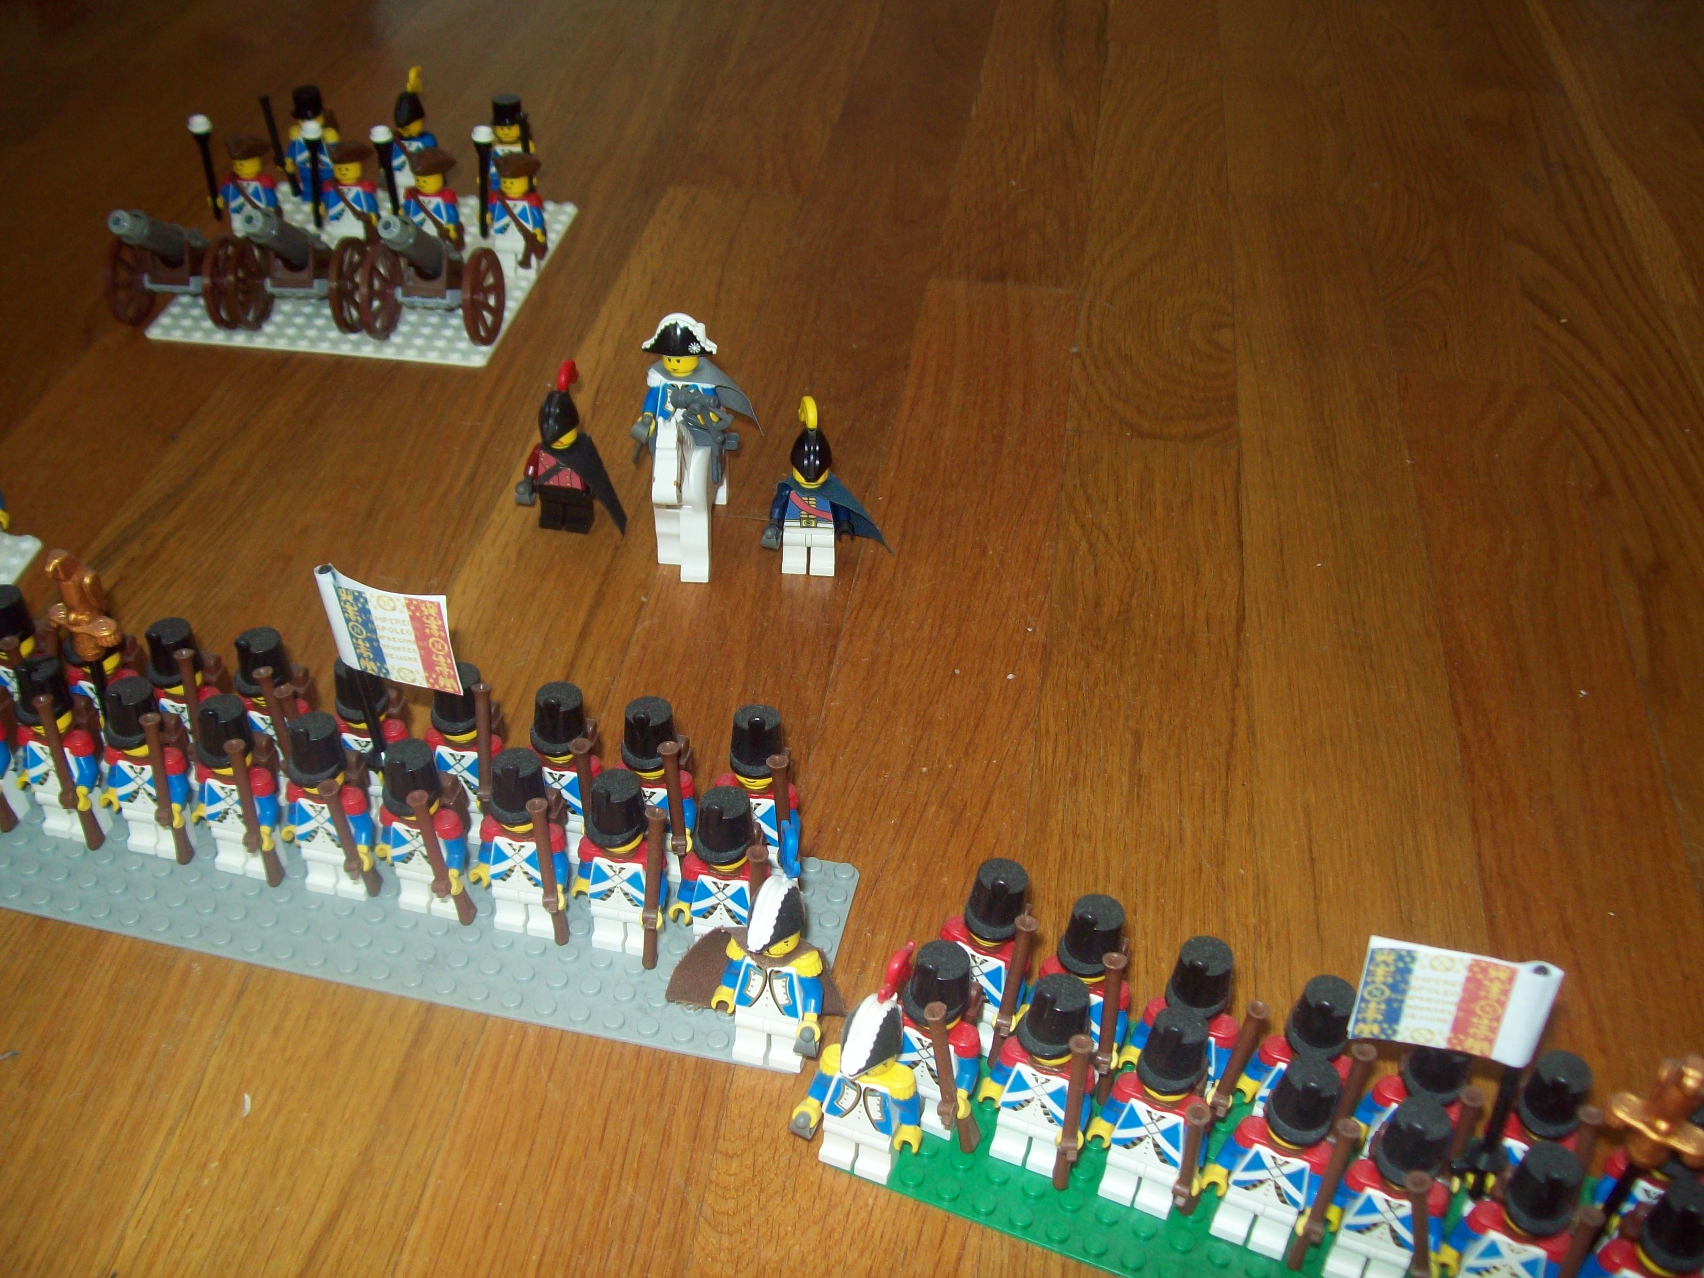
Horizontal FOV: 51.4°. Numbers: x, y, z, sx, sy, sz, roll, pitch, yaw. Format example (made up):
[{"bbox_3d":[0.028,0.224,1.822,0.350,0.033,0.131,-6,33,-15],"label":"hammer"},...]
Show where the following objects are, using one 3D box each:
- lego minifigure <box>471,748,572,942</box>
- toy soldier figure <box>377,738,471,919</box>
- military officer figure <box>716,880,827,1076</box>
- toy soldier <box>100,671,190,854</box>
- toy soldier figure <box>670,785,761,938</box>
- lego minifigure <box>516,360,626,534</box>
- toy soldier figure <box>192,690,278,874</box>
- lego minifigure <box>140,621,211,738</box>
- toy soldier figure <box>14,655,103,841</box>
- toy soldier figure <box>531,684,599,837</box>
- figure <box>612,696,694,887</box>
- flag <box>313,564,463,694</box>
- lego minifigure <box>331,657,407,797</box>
[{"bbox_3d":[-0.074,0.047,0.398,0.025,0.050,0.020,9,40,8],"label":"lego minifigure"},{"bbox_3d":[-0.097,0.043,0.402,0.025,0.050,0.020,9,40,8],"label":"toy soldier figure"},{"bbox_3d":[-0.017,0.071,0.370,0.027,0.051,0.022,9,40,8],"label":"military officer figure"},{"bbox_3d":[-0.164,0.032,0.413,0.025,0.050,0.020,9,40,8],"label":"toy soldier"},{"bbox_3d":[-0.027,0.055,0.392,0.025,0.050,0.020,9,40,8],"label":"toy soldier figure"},{"bbox_3d":[-0.083,-0.056,0.520,0.032,0.055,0.019,9,40,8],"label":"lego minifigure"},{"bbox_3d":[-0.142,0.035,0.409,0.025,0.050,0.022,9,40,8],"label":"toy soldier figure"},{"bbox_3d":[-0.160,0.017,0.430,0.025,0.050,0.022,9,40,8],"label":"lego minifigure"},{"bbox_3d":[-0.187,0.028,0.417,0.025,0.050,0.022,9,40,8],"label":"toy soldier figure"},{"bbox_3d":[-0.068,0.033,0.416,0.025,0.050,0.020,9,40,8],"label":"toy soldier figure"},{"bbox_3d":[-0.046,0.036,0.413,0.025,0.050,0.022,9,40,8],"label":"figure"},{"bbox_3d":[-0.100,-0.001,0.381,0.031,0.027,0.008,12,40,12],"label":"flag"},{"bbox_3d":[-0.115,0.025,0.423,0.025,0.050,0.022,9,40,8],"label":"lego minifigure"}]

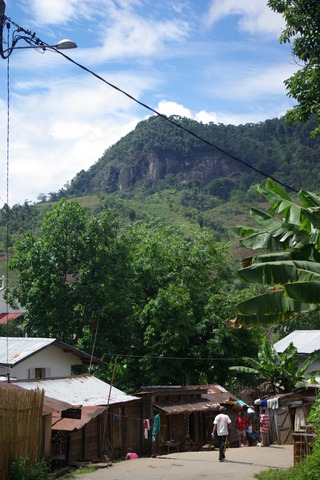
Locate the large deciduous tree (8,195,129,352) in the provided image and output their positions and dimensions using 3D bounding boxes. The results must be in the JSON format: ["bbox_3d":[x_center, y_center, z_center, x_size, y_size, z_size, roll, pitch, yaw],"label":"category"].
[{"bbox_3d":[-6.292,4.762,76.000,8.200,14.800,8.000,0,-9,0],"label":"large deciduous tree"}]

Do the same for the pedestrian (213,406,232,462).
[{"bbox_3d":[1.927,5.996,33.700,0.580,1.710,0.450,-2,-9,12],"label":"pedestrian"}]

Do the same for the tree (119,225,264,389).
[{"bbox_3d":[1.660,4.619,66.000,8.600,11.600,8.200,0,-9,0],"label":"tree"}]

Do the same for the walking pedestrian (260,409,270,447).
[{"bbox_3d":[4.681,8.341,48.500,0.450,1.660,0.360,5,-10,-30],"label":"walking pedestrian"}]

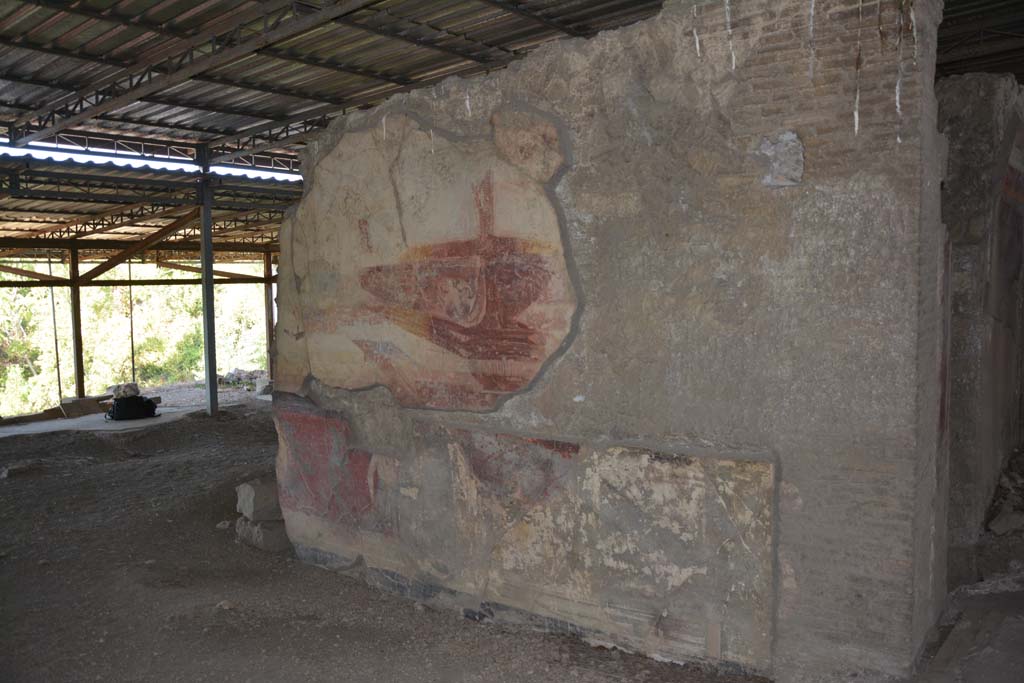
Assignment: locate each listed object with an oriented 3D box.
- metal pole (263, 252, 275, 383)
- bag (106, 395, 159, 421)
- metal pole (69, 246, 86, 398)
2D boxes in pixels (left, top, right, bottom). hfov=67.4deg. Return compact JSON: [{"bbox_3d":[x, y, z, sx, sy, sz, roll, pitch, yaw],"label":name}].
[{"bbox_3d":[-4.307,-0.429,13.653,0.090,2.276,0.090,3,6,45],"label":"metal pole"},{"bbox_3d":[-4.899,0.858,9.912,0.540,0.265,0.280,-3,5,-26],"label":"bag"},{"bbox_3d":[-6.480,-0.245,11.431,0.090,2.265,0.090,3,6,45],"label":"metal pole"}]

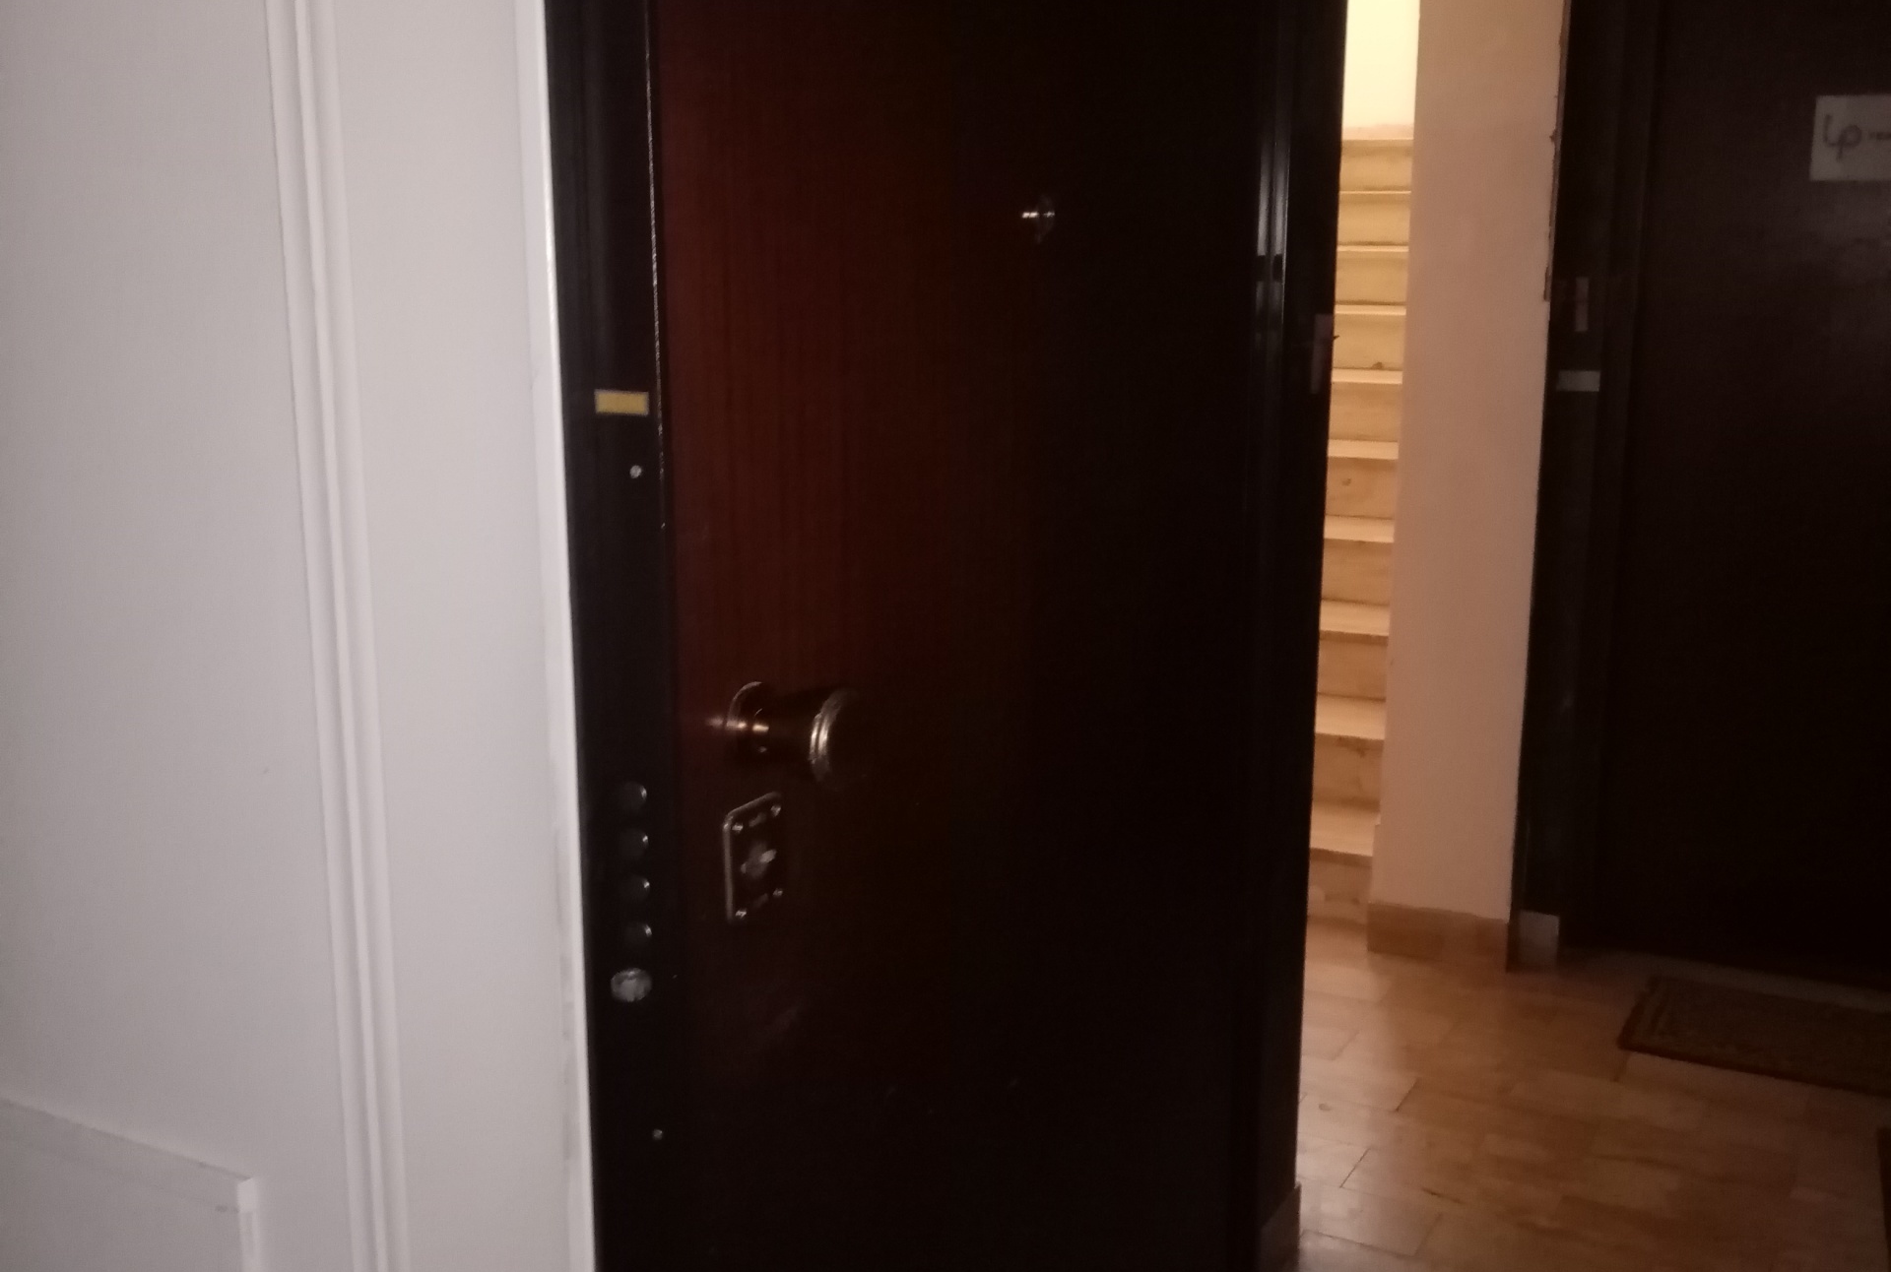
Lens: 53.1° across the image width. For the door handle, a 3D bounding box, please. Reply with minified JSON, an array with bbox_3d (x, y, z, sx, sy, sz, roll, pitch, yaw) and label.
[{"bbox_3d":[-0.088,0.056,1.129,0.065,0.061,0.061,7,13,29],"label":"door handle"}]

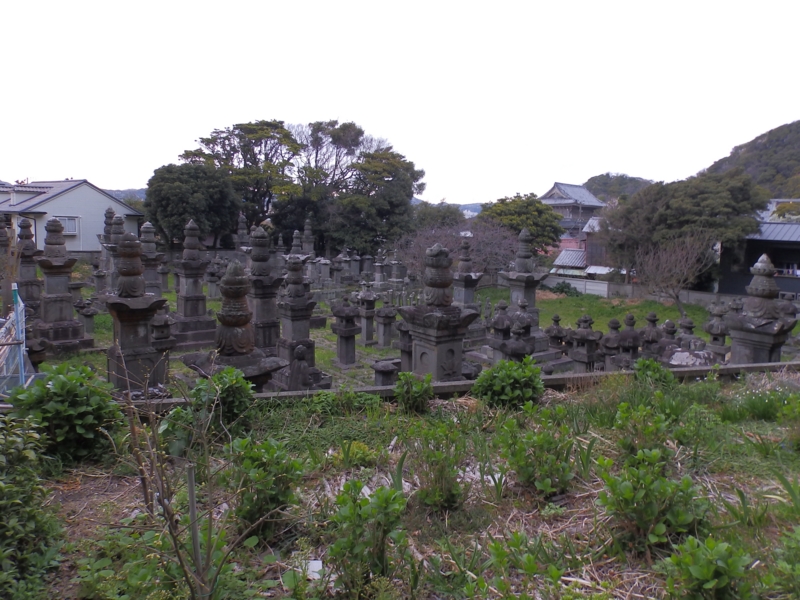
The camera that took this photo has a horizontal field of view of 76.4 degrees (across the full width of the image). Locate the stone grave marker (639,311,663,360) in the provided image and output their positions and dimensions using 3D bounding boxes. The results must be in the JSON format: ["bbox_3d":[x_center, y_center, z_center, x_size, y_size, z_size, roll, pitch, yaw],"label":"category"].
[{"bbox_3d":[6.265,1.120,12.586,0.457,1.638,0.457,-4,9,-39],"label":"stone grave marker"}]

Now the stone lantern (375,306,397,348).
[{"bbox_3d":[-0.370,0.670,12.900,0.400,0.993,0.400,-5,9,-39],"label":"stone lantern"}]

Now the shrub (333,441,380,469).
[{"bbox_3d":[-0.306,1.069,3.572,0.290,0.170,0.260,0,7,-5],"label":"shrub"}]

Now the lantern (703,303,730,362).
[{"bbox_3d":[8.111,1.009,12.891,0.526,1.856,0.526,-4,9,-39],"label":"lantern"}]

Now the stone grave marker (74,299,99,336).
[{"bbox_3d":[-8.509,0.438,13.800,0.470,0.941,0.450,-5,9,-39],"label":"stone grave marker"}]

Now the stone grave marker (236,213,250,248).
[{"bbox_3d":[-8.712,-2.875,28.202,1.300,3.800,1.300,-4,8,-39],"label":"stone grave marker"}]

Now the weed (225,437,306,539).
[{"bbox_3d":[-0.739,1.009,2.780,0.437,0.512,0.437,1,7,0],"label":"weed"}]

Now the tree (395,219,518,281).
[{"bbox_3d":[3.223,-2.884,31.210,7.200,3.950,6.500,2,6,6],"label":"tree"}]

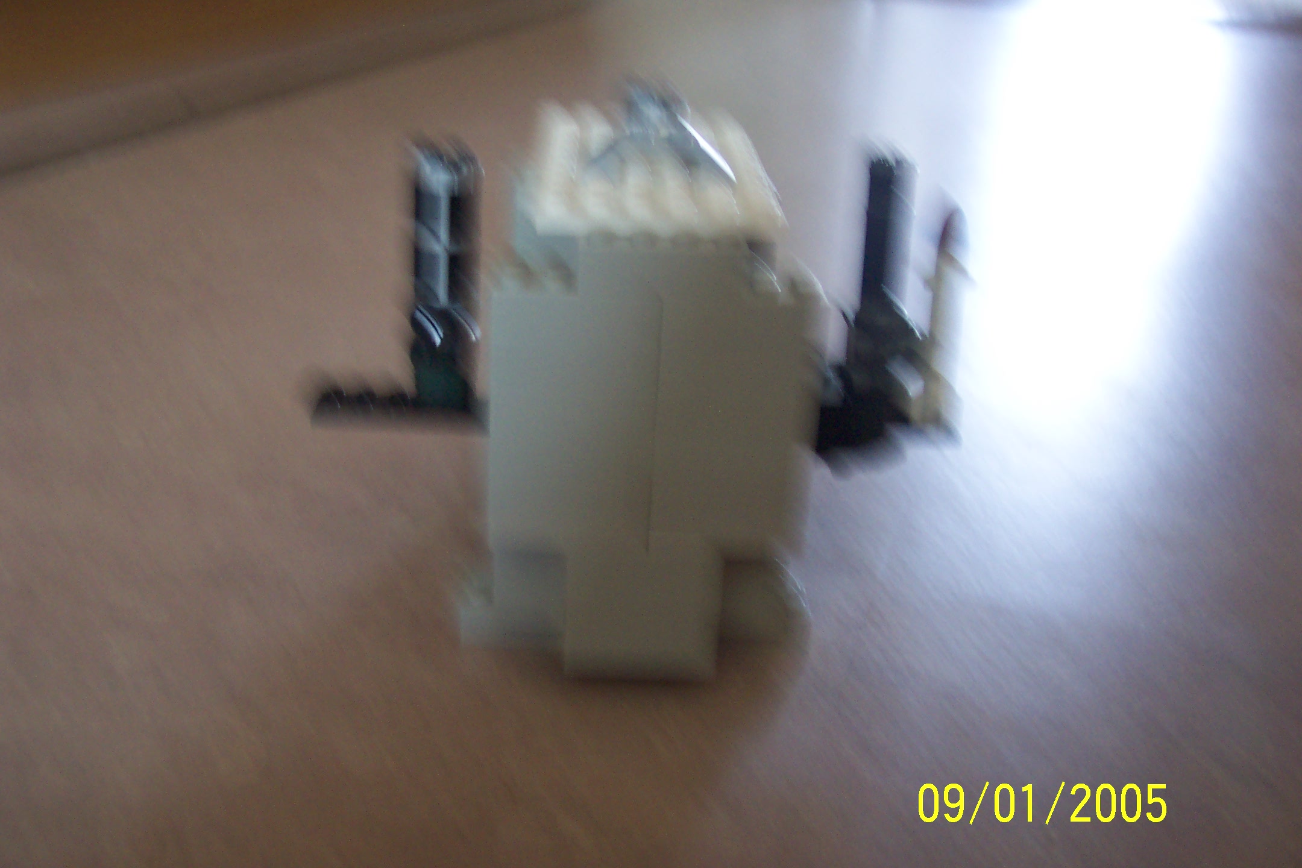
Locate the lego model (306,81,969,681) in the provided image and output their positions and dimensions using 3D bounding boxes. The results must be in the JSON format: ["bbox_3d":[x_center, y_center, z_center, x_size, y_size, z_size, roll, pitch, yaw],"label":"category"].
[{"bbox_3d":[-0.002,-0.017,0.312,0.157,0.114,0.080,1,25,-3],"label":"lego model"}]

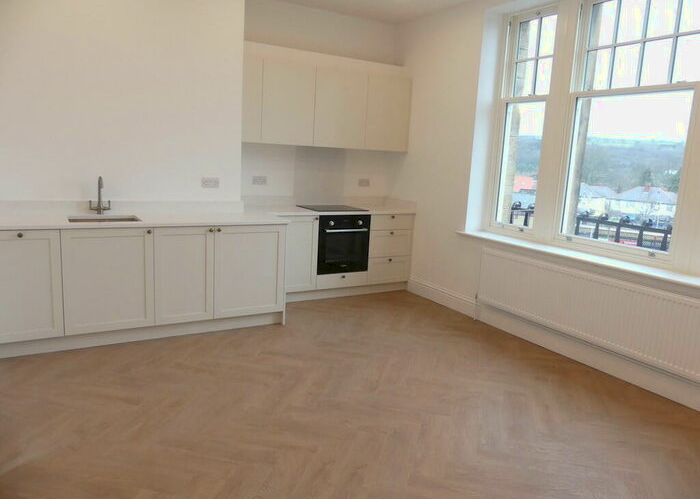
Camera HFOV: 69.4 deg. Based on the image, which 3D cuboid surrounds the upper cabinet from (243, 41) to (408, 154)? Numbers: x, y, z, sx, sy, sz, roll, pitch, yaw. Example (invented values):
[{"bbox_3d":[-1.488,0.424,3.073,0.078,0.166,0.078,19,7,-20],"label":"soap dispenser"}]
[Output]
[{"bbox_3d":[-0.255,-1.479,5.127,1.870,0.880,0.340,-3,12,-30],"label":"upper cabinet"}]

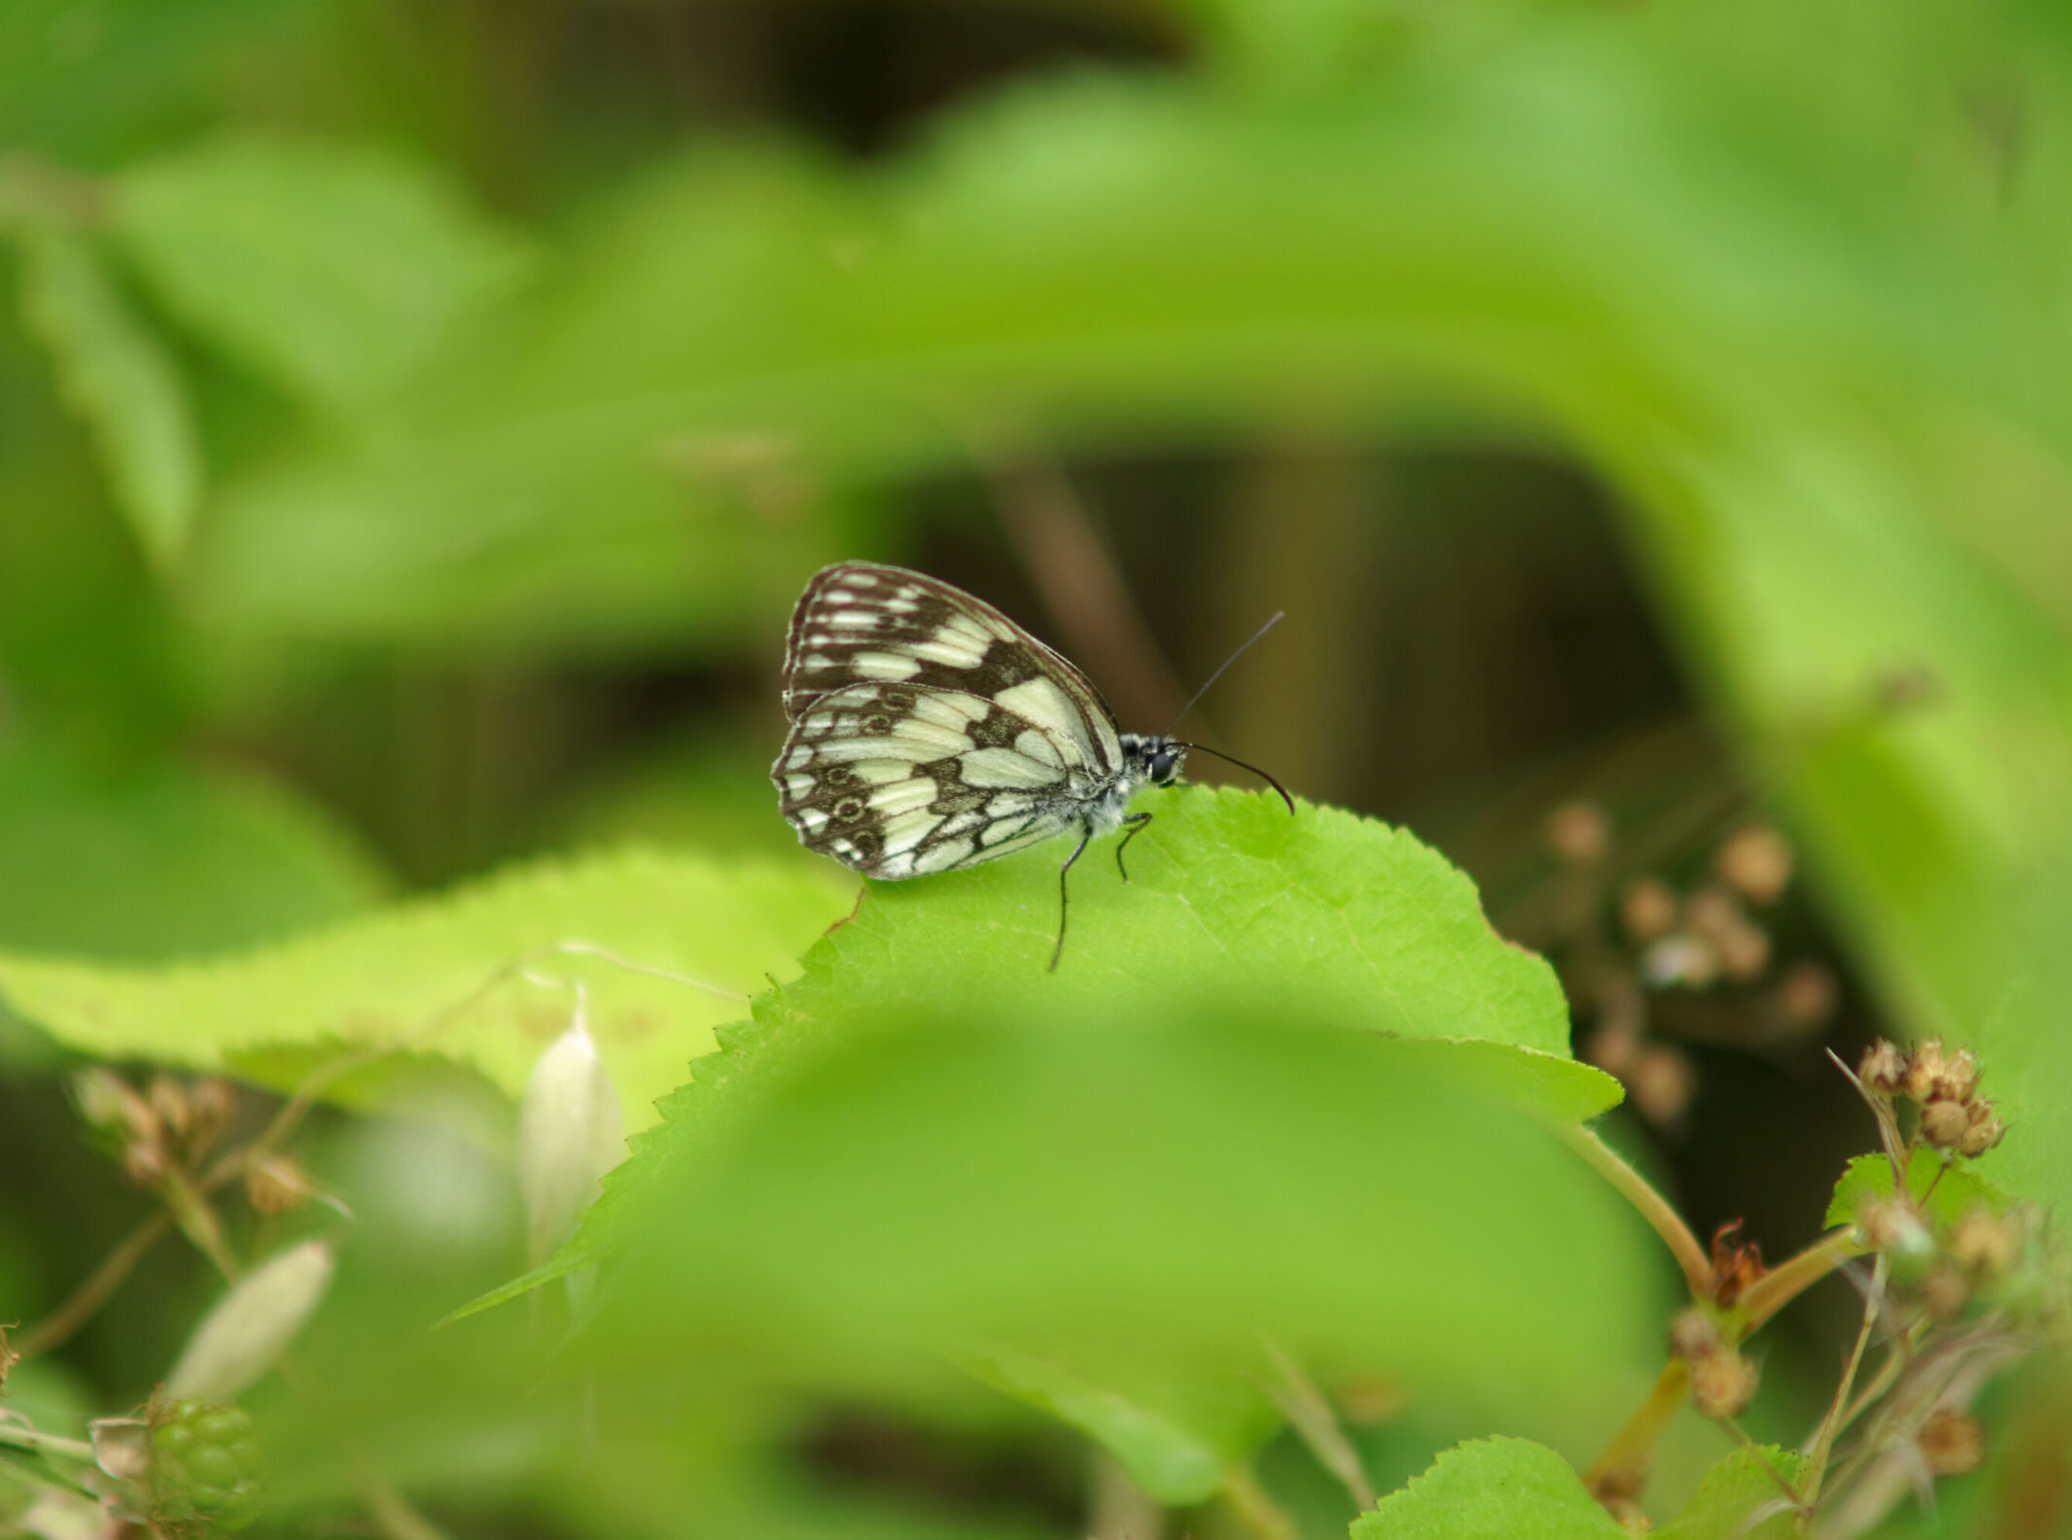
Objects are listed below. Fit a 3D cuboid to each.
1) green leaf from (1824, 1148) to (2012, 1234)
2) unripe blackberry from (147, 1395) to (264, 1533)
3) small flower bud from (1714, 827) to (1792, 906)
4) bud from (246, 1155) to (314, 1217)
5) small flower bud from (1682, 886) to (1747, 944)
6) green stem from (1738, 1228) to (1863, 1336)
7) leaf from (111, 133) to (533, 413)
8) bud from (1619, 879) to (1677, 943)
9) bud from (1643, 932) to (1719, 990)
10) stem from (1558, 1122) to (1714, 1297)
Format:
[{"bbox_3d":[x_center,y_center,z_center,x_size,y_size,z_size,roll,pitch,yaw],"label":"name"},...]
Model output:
[{"bbox_3d":[0.059,0.028,1.350,0.013,0.005,0.010,0,28,0],"label":"green leaf"},{"bbox_3d":[-0.058,0.048,1.415,0.008,0.009,0.009,0,14,0],"label":"unripe blackberry"},{"bbox_3d":[0.050,0.007,1.415,0.005,0.005,0.005,0,18,0],"label":"small flower bud"},{"bbox_3d":[-0.054,0.030,1.450,0.005,0.004,0.004,-8,16,-30],"label":"bud"},{"bbox_3d":[0.047,0.010,1.415,0.004,0.004,0.004,0,18,0],"label":"small flower bud"},{"bbox_3d":[0.053,0.036,1.410,0.010,0.002,0.002,-36,0,0],"label":"green stem"},{"bbox_3d":[-0.054,-0.038,1.540,0.030,0.007,0.025,9,41,2],"label":"leaf"},{"bbox_3d":[0.044,0.010,1.460,0.004,0.004,0.004,0,14,0],"label":"bud"},{"bbox_3d":[0.045,0.013,1.410,0.005,0.004,0.004,0,18,0],"label":"bud"},{"bbox_3d":[0.042,0.030,1.410,0.003,0.015,0.003,-39,0,0],"label":"stem"}]

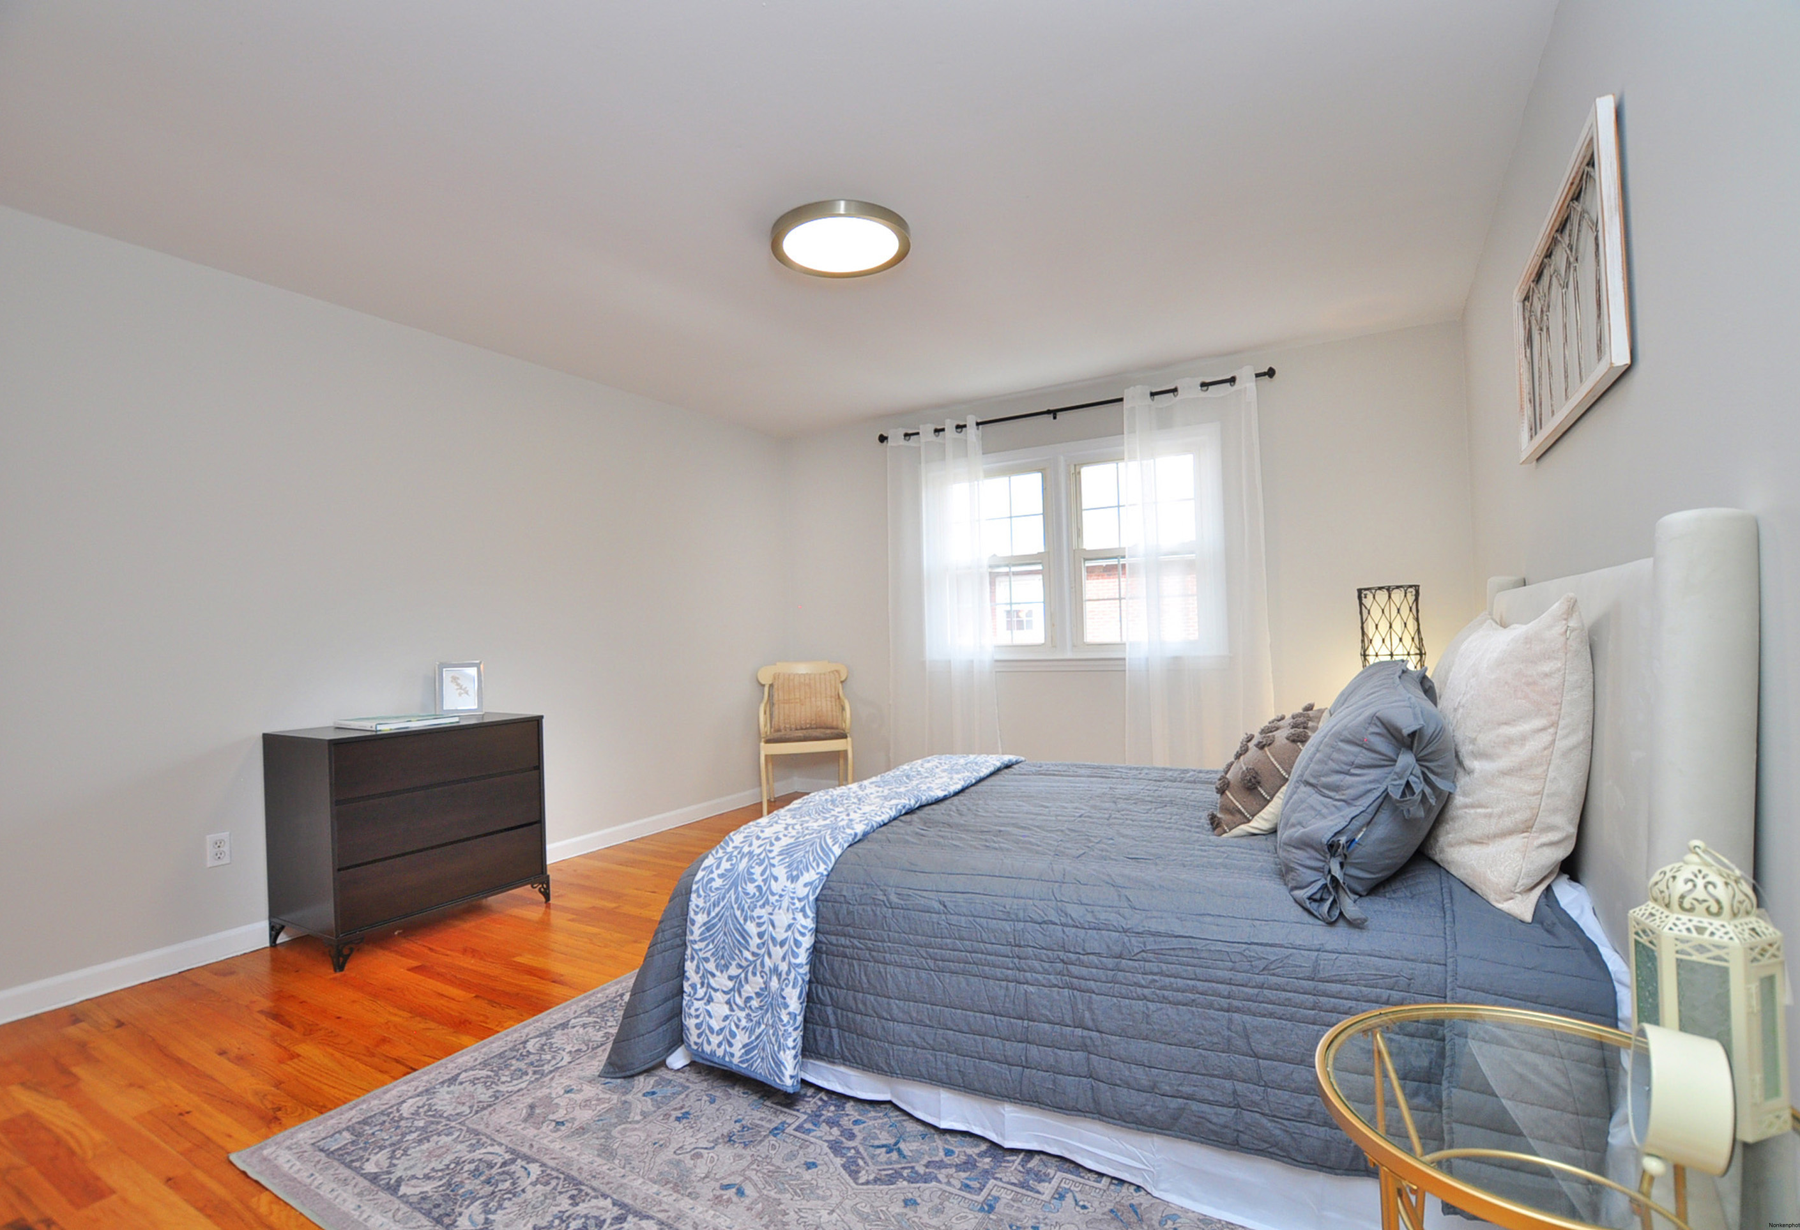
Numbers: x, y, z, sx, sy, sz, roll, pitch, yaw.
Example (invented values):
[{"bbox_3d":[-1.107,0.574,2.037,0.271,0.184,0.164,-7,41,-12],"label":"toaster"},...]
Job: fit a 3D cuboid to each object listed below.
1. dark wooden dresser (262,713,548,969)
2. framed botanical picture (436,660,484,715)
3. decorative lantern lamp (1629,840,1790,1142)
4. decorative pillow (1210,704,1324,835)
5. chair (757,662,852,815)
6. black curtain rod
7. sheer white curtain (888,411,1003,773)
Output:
[{"bbox_3d":[-1.901,0.819,3.024,0.480,0.776,0.790,-2,-1,32],"label":"dark wooden dresser"},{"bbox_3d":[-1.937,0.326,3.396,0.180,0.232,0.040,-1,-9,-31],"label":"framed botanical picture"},{"bbox_3d":[0.825,0.367,0.788,0.118,0.273,0.104,-3,-2,41],"label":"decorative lantern lamp"},{"bbox_3d":[1.031,0.389,2.113,0.160,0.425,0.450,40,20,26],"label":"decorative pillow"},{"bbox_3d":[-0.592,0.759,4.820,0.580,0.900,0.540,-1,-1,-10],"label":"chair"},{"bbox_3d":[0.857,-1.142,4.325,2.249,0.055,0.080,-2,-1,29],"label":"black curtain rod"},{"bbox_3d":[0.233,-0.028,4.647,0.750,2.260,0.100,-2,-1,29],"label":"sheer white curtain"}]

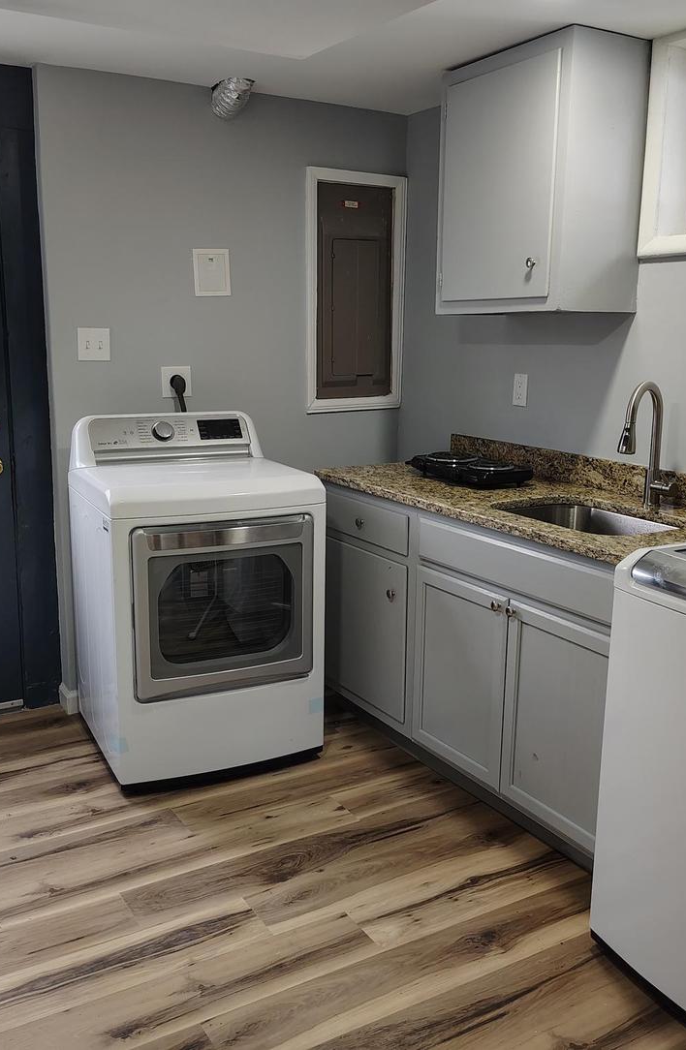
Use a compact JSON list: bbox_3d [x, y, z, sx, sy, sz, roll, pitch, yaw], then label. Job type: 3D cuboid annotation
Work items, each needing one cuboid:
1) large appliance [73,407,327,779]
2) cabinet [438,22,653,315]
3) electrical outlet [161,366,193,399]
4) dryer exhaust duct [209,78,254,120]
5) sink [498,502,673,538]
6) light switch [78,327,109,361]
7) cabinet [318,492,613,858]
[{"bbox_3d":[-0.511,0.197,3.324,0.686,1.110,0.714,-5,13,-25],"label":"large appliance"},{"bbox_3d":[0.606,-1.076,3.094,0.326,0.780,0.616,-6,13,-30],"label":"cabinet"},{"bbox_3d":[-0.618,-0.532,3.621,0.115,0.114,0.014,-6,13,-30],"label":"electrical outlet"},{"bbox_3d":[-0.392,-1.501,3.421,0.133,0.115,0.150,-6,13,-30],"label":"dryer exhaust duct"},{"bbox_3d":[0.692,0.090,2.776,0.383,0.200,0.575,-6,13,-30],"label":"sink"},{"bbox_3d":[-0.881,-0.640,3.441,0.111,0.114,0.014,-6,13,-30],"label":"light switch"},{"bbox_3d":[0.572,0.373,3.106,0.628,0.881,1.533,-6,13,-30],"label":"cabinet"}]

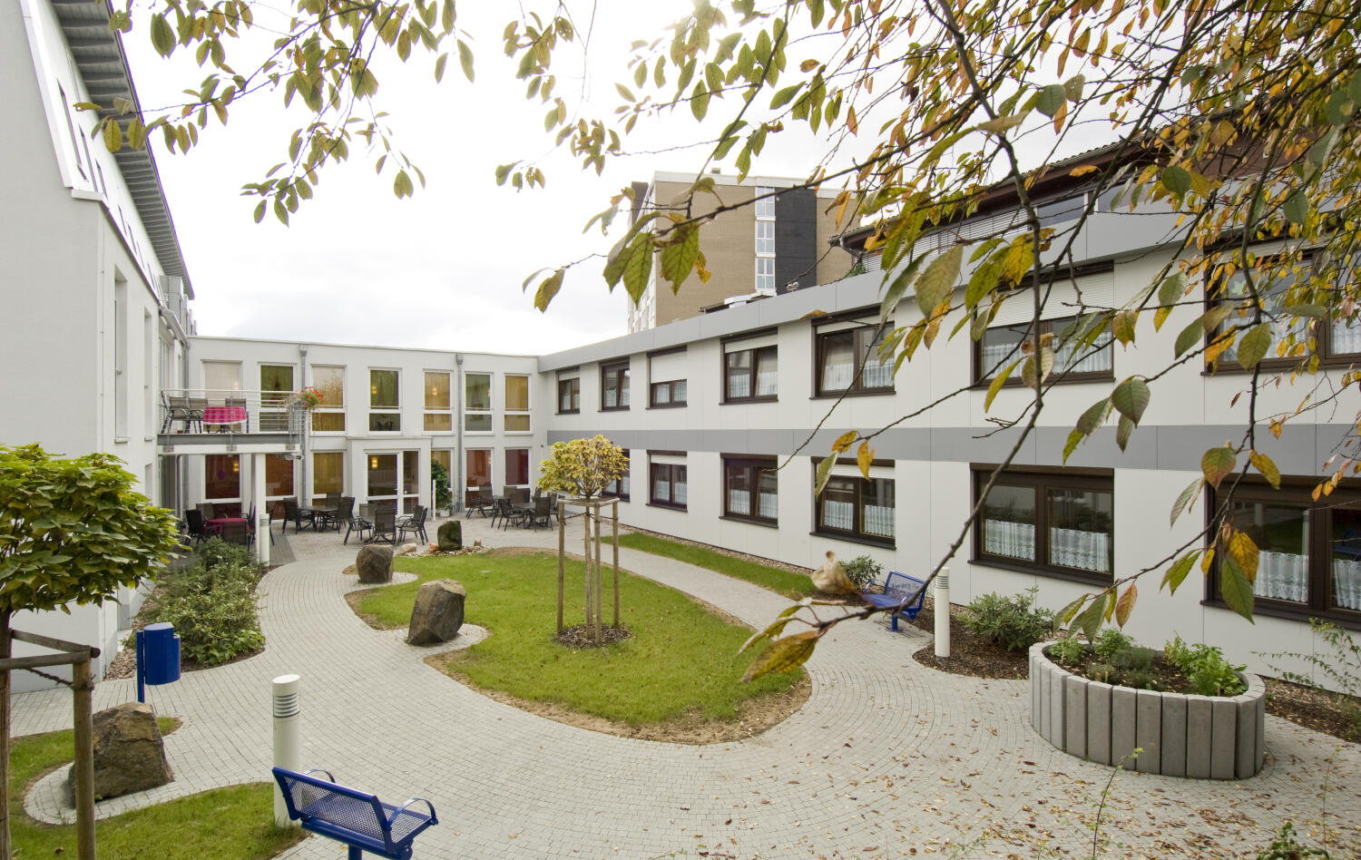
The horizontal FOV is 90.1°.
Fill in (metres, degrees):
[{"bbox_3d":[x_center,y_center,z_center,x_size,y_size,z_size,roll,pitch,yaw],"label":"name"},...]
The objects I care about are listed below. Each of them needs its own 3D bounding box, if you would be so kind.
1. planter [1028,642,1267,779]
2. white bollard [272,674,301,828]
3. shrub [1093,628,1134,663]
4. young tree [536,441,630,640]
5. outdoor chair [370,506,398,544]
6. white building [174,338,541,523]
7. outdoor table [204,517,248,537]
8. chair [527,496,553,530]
[{"bbox_3d":[4.410,2.610,6.524,1.920,0.660,1.560,0,0,30],"label":"planter"},{"bbox_3d":[-3.103,2.544,5.384,0.190,1.155,0.190,0,0,0],"label":"white bollard"},{"bbox_3d":[4.688,2.299,7.344,0.360,0.280,0.340,0,0,33],"label":"shrub"},{"bbox_3d":[-1.390,1.510,9.791,1.320,2.900,1.300,0,0,0],"label":"young tree"},{"bbox_3d":[-8.014,2.652,18.461,0.570,1.020,0.660,0,0,-25],"label":"outdoor chair"},{"bbox_3d":[-13.000,0.023,28.300,12.200,6.100,8.000,0,0,-33],"label":"white building"},{"bbox_3d":[-12.220,2.811,18.286,0.930,0.740,0.930,0,0,-34],"label":"outdoor table"},{"bbox_3d":[-4.180,2.535,20.535,0.570,0.980,0.660,0,0,-26],"label":"chair"}]

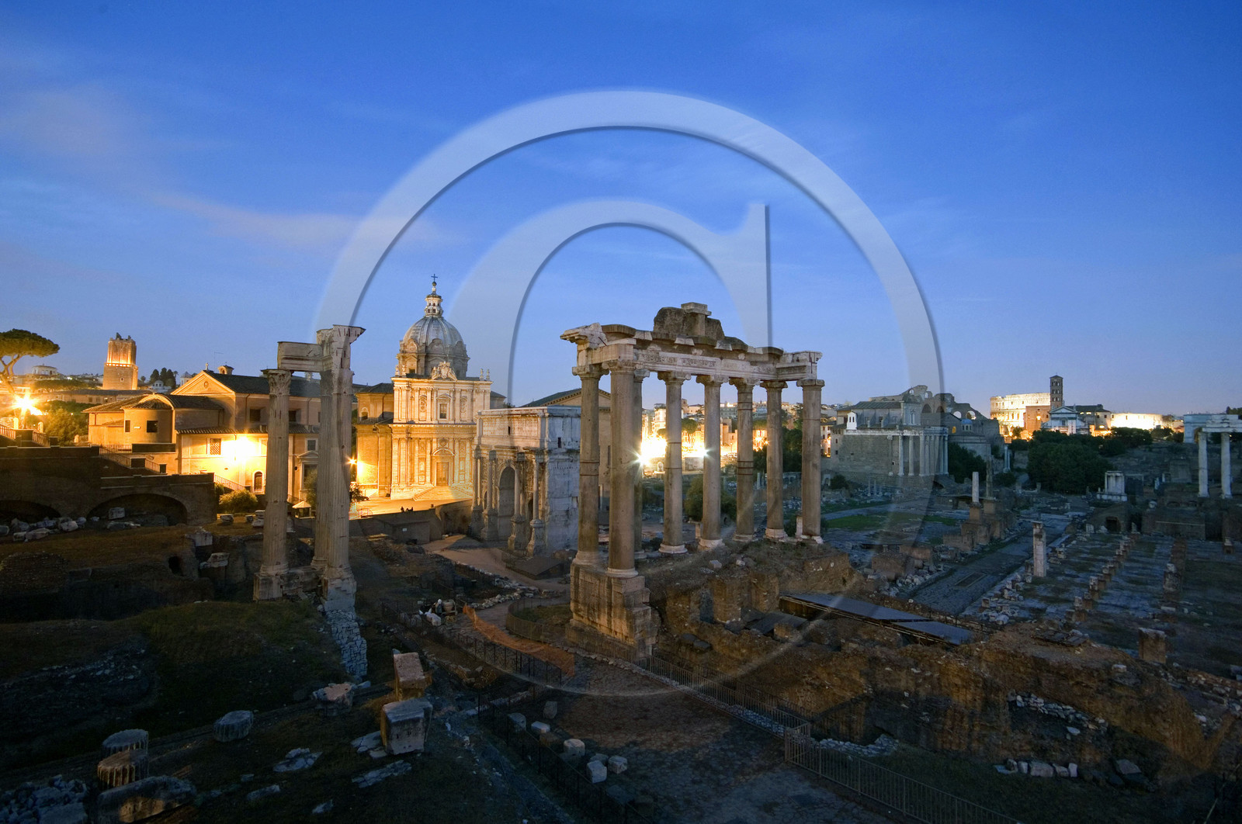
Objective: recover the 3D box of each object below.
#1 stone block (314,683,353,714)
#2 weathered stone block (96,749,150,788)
[{"bbox_3d":[-13.452,13.429,29.000,1.450,0.750,1.350,2,-2,-43],"label":"stone block"},{"bbox_3d":[-18.379,13.148,22.900,1.450,0.800,1.450,1,-2,-38],"label":"weathered stone block"}]

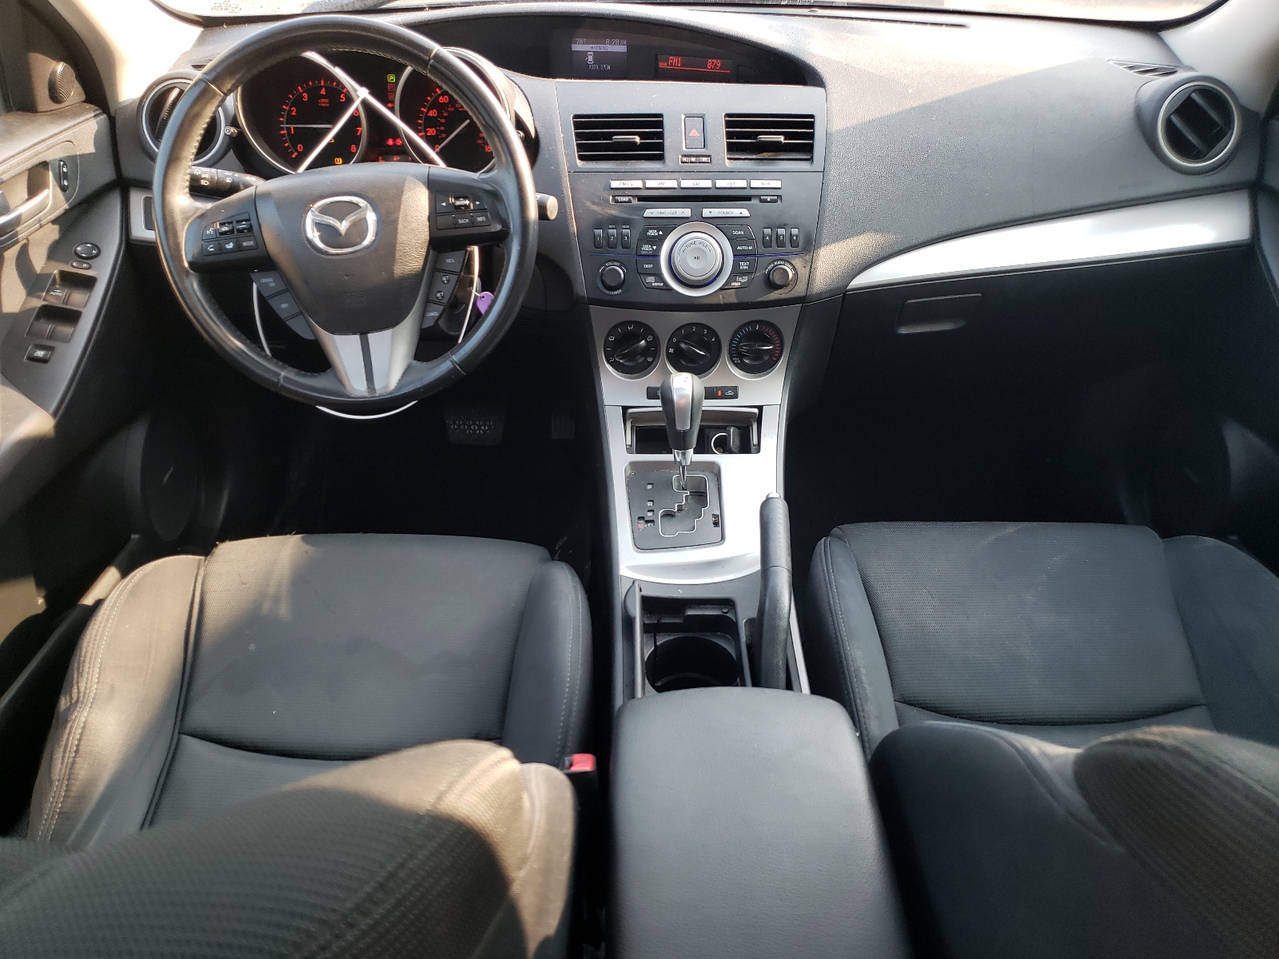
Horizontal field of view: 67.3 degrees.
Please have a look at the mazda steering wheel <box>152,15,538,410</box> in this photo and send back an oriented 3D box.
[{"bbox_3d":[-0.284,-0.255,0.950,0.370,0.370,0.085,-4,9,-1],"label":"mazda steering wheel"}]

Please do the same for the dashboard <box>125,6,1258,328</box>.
[{"bbox_3d":[0.060,-0.385,1.200,1.410,0.360,0.470,0,32,0],"label":"dashboard"}]

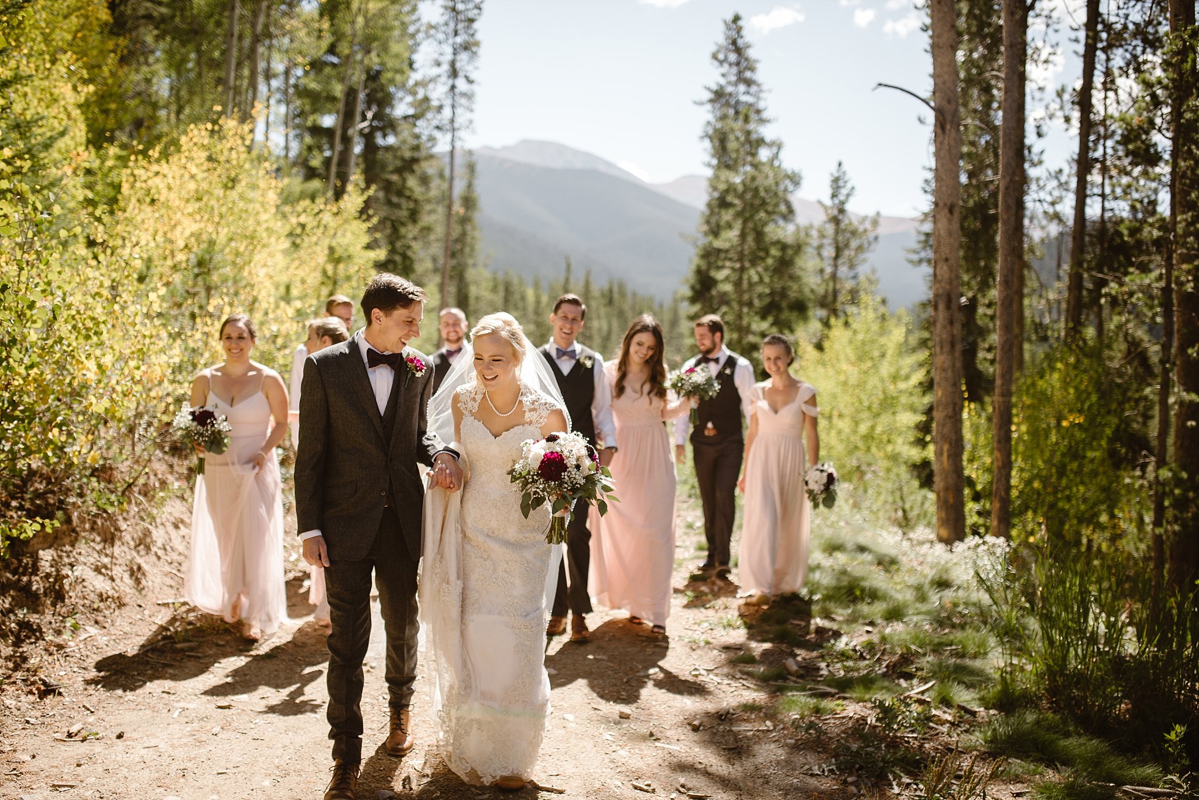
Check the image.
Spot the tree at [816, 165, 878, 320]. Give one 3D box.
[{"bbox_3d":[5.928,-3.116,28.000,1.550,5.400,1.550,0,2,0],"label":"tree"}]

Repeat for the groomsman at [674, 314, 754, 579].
[{"bbox_3d":[0.774,0.303,7.930,0.540,1.800,0.400,1,2,18],"label":"groomsman"}]

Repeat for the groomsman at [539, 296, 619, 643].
[{"bbox_3d":[-0.136,0.349,6.170,0.540,1.830,0.420,0,2,0],"label":"groomsman"}]

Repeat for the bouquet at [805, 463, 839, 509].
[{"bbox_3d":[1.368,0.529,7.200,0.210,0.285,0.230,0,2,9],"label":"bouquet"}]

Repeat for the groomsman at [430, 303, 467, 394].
[{"bbox_3d":[-1.064,0.247,8.200,0.520,1.800,0.380,0,2,-5],"label":"groomsman"}]

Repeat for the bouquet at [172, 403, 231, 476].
[{"bbox_3d":[-2.027,0.201,5.950,0.310,0.355,0.280,0,2,-6],"label":"bouquet"}]

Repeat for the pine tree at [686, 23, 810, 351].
[{"bbox_3d":[3.417,-4.523,27.000,2.950,8.900,2.900,0,2,0],"label":"pine tree"}]

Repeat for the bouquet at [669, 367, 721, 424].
[{"bbox_3d":[0.487,-0.027,6.000,0.265,0.300,0.250,0,2,5],"label":"bouquet"}]

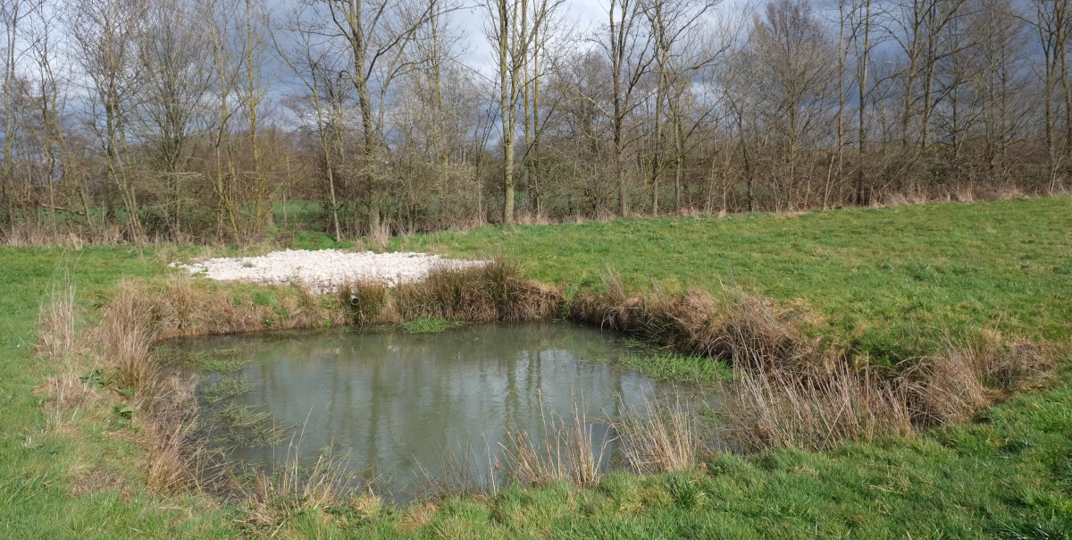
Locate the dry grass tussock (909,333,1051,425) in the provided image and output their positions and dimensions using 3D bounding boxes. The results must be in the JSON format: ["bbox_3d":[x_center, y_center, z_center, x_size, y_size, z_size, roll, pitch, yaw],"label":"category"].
[{"bbox_3d":[3.421,0.837,6.200,0.950,0.550,0.750,0,6,0],"label":"dry grass tussock"}]

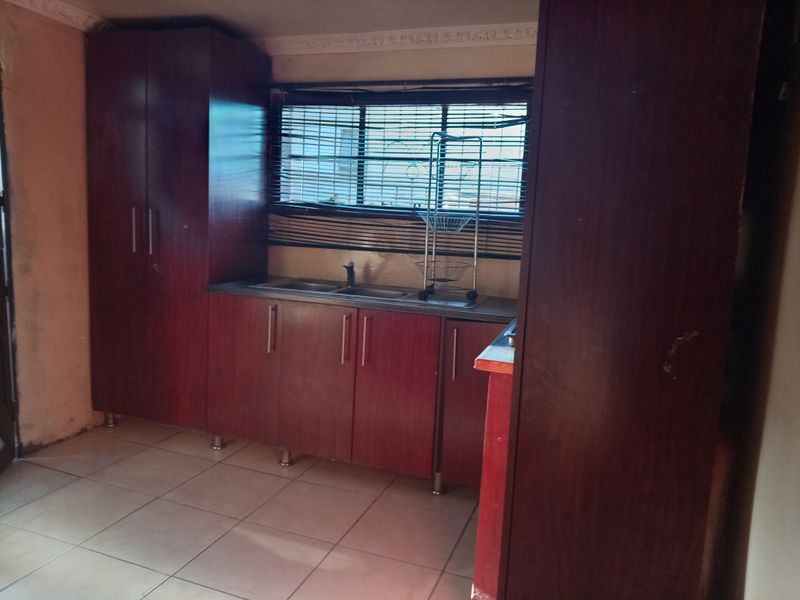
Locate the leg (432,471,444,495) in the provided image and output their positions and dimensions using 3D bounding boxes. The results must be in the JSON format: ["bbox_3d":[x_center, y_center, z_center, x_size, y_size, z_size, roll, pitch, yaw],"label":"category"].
[{"bbox_3d":[0.177,0.875,2.739,0.050,0.107,0.050,6,8,19],"label":"leg"}]

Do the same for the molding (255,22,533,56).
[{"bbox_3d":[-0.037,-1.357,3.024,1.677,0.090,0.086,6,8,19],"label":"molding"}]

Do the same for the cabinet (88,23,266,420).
[{"bbox_3d":[-1.264,-0.372,3.321,0.787,2.064,0.542,6,8,19],"label":"cabinet"}]

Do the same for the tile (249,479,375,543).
[{"bbox_3d":[-0.387,0.927,2.553,0.430,0.010,0.430,6,8,19],"label":"tile"}]

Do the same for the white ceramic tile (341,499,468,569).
[{"bbox_3d":[0.017,0.969,2.416,0.430,0.010,0.430,6,8,19],"label":"white ceramic tile"}]

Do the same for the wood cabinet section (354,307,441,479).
[{"bbox_3d":[0.062,0.408,2.927,0.406,0.747,0.520,6,8,19],"label":"wood cabinet section"}]

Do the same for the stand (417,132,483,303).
[{"bbox_3d":[0.250,-0.398,2.880,0.301,0.795,0.297,6,8,19],"label":"stand"}]

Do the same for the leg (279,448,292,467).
[{"bbox_3d":[-0.582,0.805,2.974,0.050,0.097,0.050,6,8,19],"label":"leg"}]

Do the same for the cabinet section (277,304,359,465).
[{"bbox_3d":[-0.325,0.366,3.057,0.410,0.747,0.520,6,8,19],"label":"cabinet section"}]

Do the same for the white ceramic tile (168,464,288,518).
[{"bbox_3d":[-0.792,0.884,2.693,0.430,0.010,0.430,6,8,19],"label":"white ceramic tile"}]

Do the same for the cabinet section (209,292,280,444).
[{"bbox_3d":[-0.720,0.323,3.191,0.419,0.747,0.520,6,8,19],"label":"cabinet section"}]

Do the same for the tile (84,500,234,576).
[{"bbox_3d":[-0.934,0.930,2.293,0.430,0.010,0.430,6,8,19],"label":"tile"}]

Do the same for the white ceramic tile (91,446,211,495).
[{"bbox_3d":[-1.201,0.841,2.835,0.430,0.010,0.430,6,8,19],"label":"white ceramic tile"}]

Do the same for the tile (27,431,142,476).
[{"bbox_3d":[-1.603,0.800,2.968,0.430,0.010,0.430,6,8,19],"label":"tile"}]

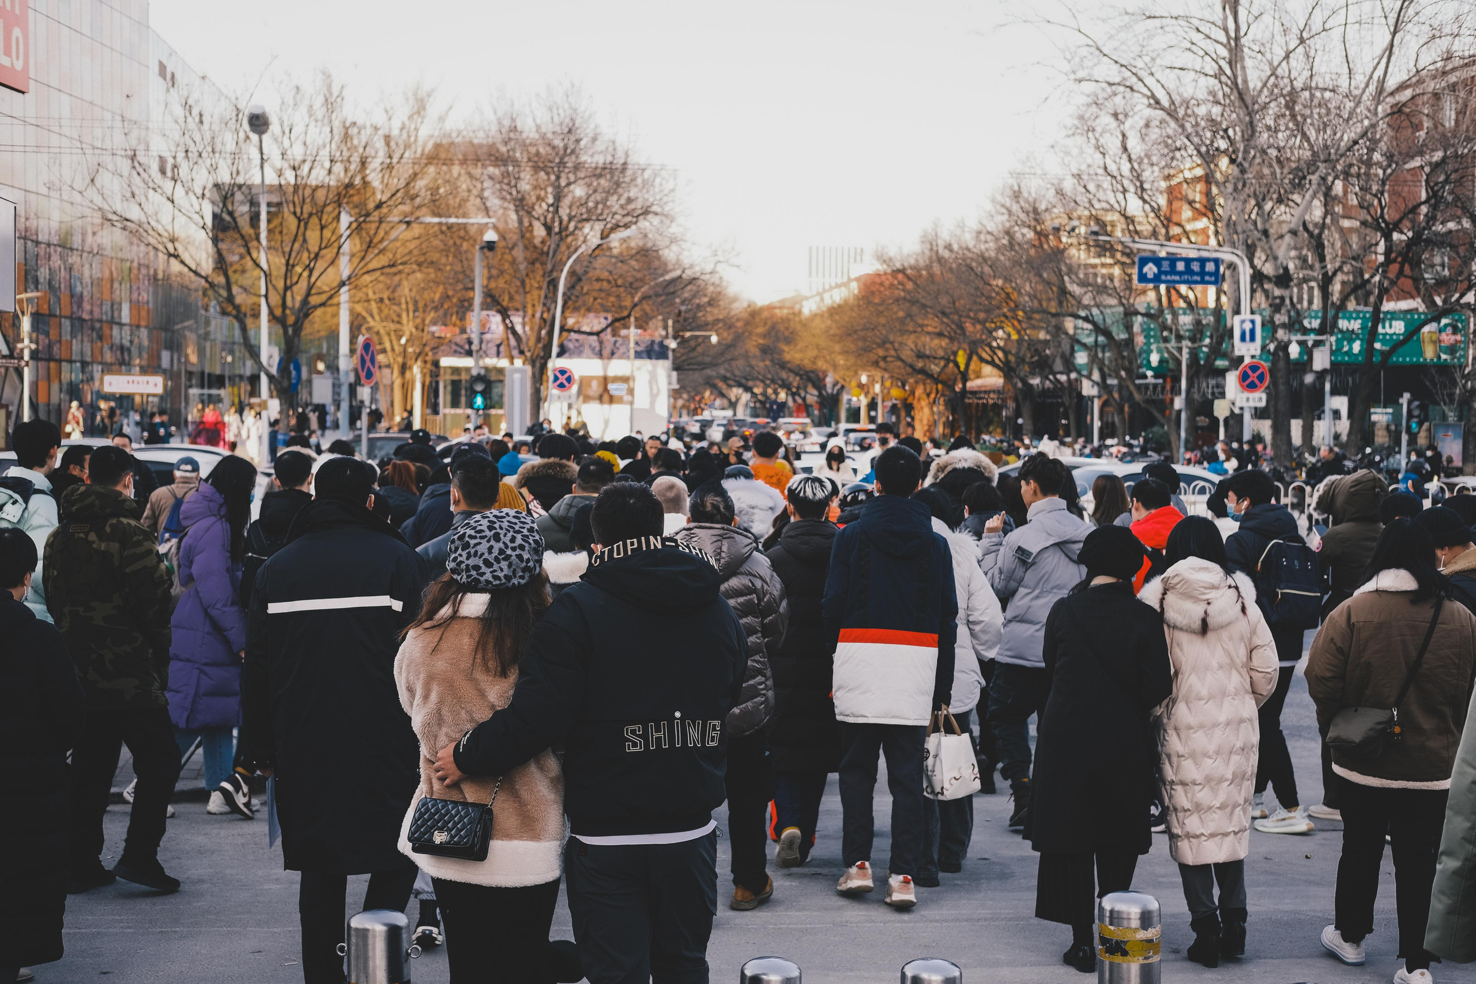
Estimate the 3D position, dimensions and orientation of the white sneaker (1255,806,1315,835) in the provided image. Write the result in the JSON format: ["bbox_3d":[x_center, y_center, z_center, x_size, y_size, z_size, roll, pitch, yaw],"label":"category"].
[{"bbox_3d":[2.599,1.553,10.321,0.295,0.120,0.106,1,2,14],"label":"white sneaker"}]

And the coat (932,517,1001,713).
[{"bbox_3d":[0.841,0.513,9.080,0.570,0.820,0.380,0,2,-14],"label":"coat"}]

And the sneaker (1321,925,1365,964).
[{"bbox_3d":[2.186,1.616,7.854,0.105,0.115,0.270,0,2,-4],"label":"sneaker"}]

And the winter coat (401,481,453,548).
[{"bbox_3d":[-1.406,0.383,10.616,0.540,0.850,0.360,1,2,5],"label":"winter coat"}]

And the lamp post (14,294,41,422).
[{"bbox_3d":[-15.335,-2.306,46.947,0.500,4.200,0.500,0,2,0],"label":"lamp post"}]

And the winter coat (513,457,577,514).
[{"bbox_3d":[-0.966,0.334,11.000,0.550,0.980,0.400,0,2,5],"label":"winter coat"}]

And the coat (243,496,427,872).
[{"bbox_3d":[-1.234,0.592,6.750,0.600,1.150,0.400,0,2,-12],"label":"coat"}]

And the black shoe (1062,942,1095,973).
[{"bbox_3d":[1.215,1.629,7.724,0.090,0.105,0.250,0,2,-6],"label":"black shoe"}]

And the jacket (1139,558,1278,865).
[{"bbox_3d":[1.698,0.767,7.813,0.510,1.090,0.410,0,2,2],"label":"jacket"}]

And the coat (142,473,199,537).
[{"bbox_3d":[-3.580,0.285,14.015,0.540,0.800,0.360,0,2,-8],"label":"coat"}]

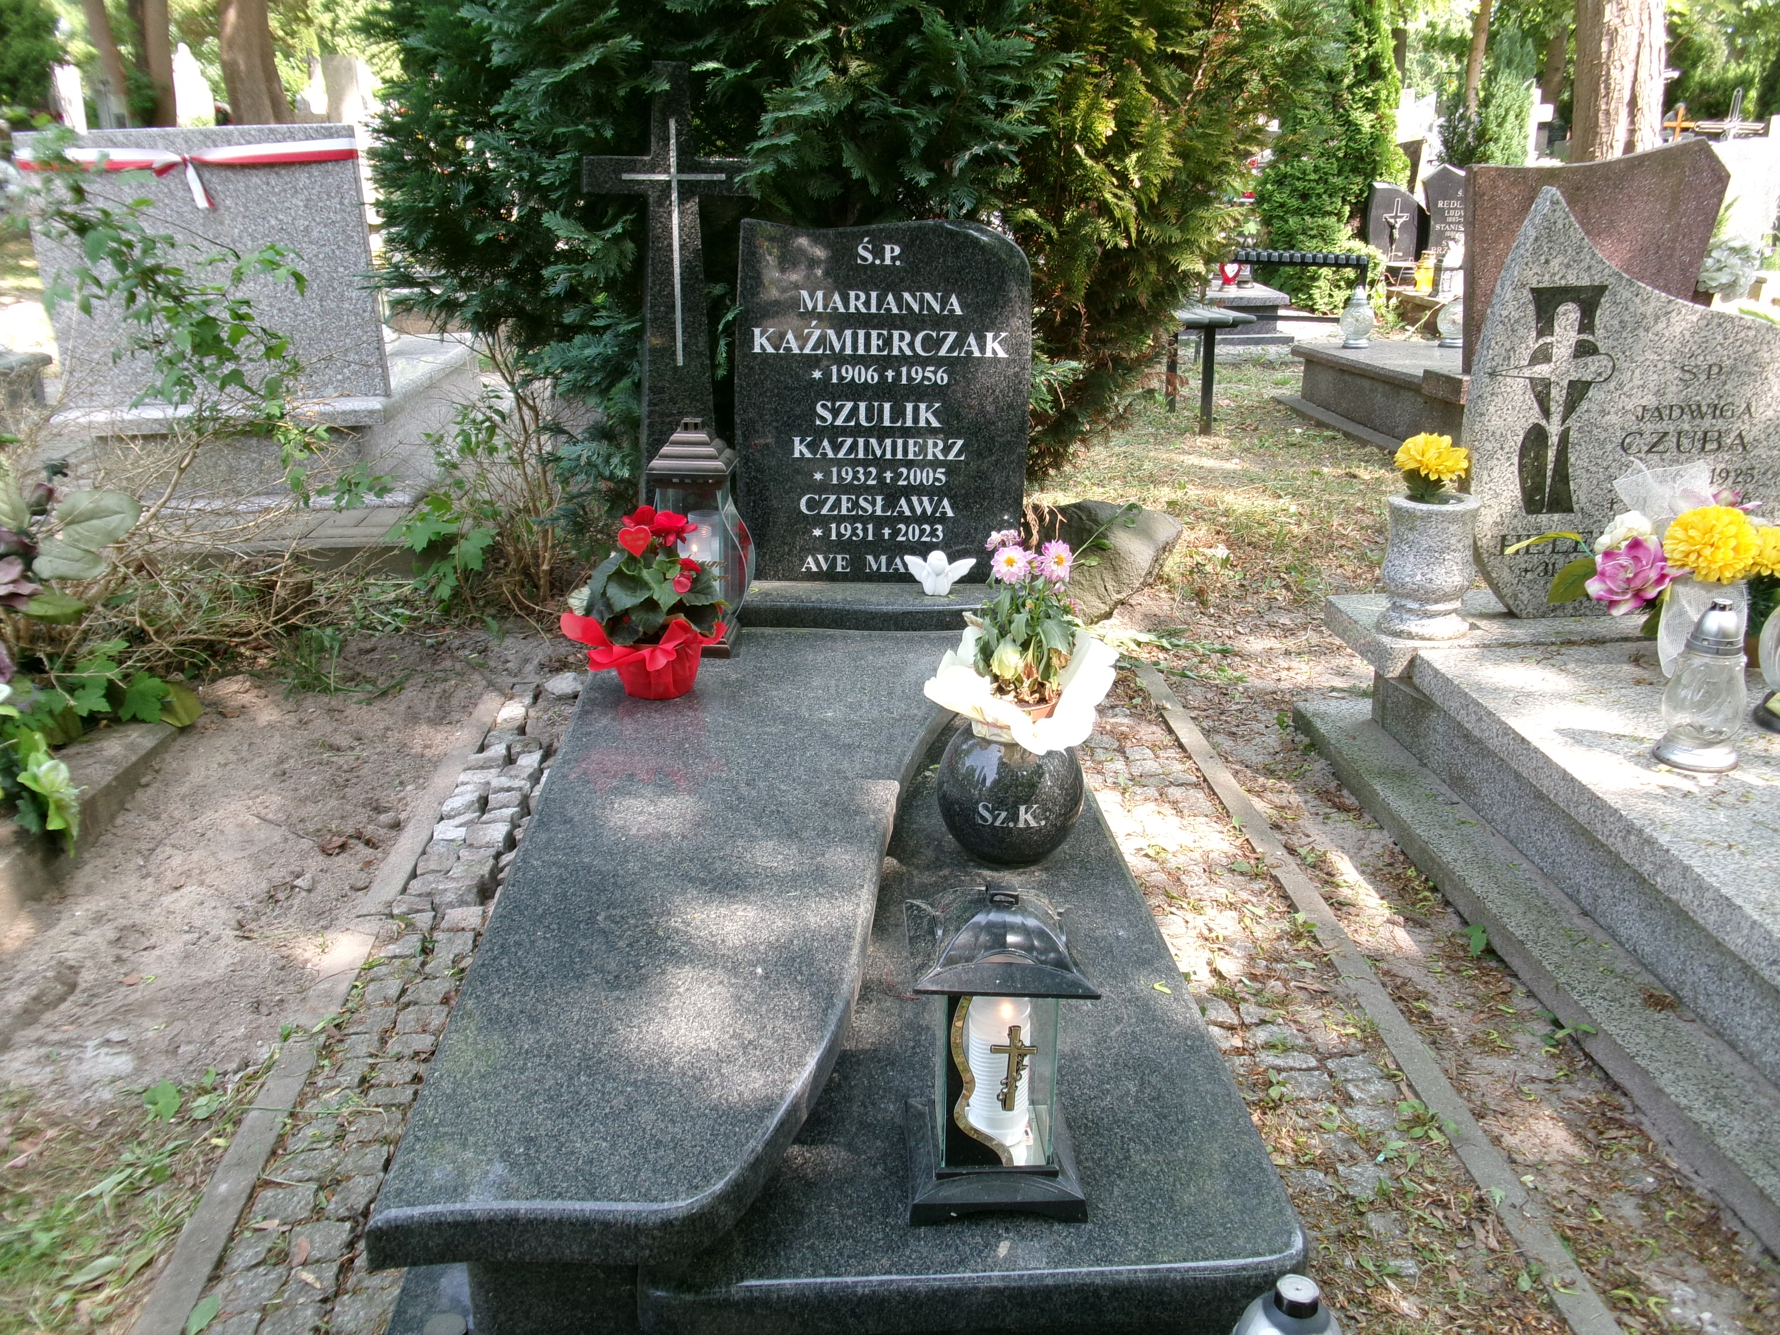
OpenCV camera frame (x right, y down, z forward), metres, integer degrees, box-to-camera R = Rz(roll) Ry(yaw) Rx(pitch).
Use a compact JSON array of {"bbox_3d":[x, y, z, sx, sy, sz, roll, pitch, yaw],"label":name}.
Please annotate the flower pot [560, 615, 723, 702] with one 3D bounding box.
[{"bbox_3d":[-0.428,-0.027,2.538,0.289,0.133,0.264,0,20,-4],"label":"flower pot"}]

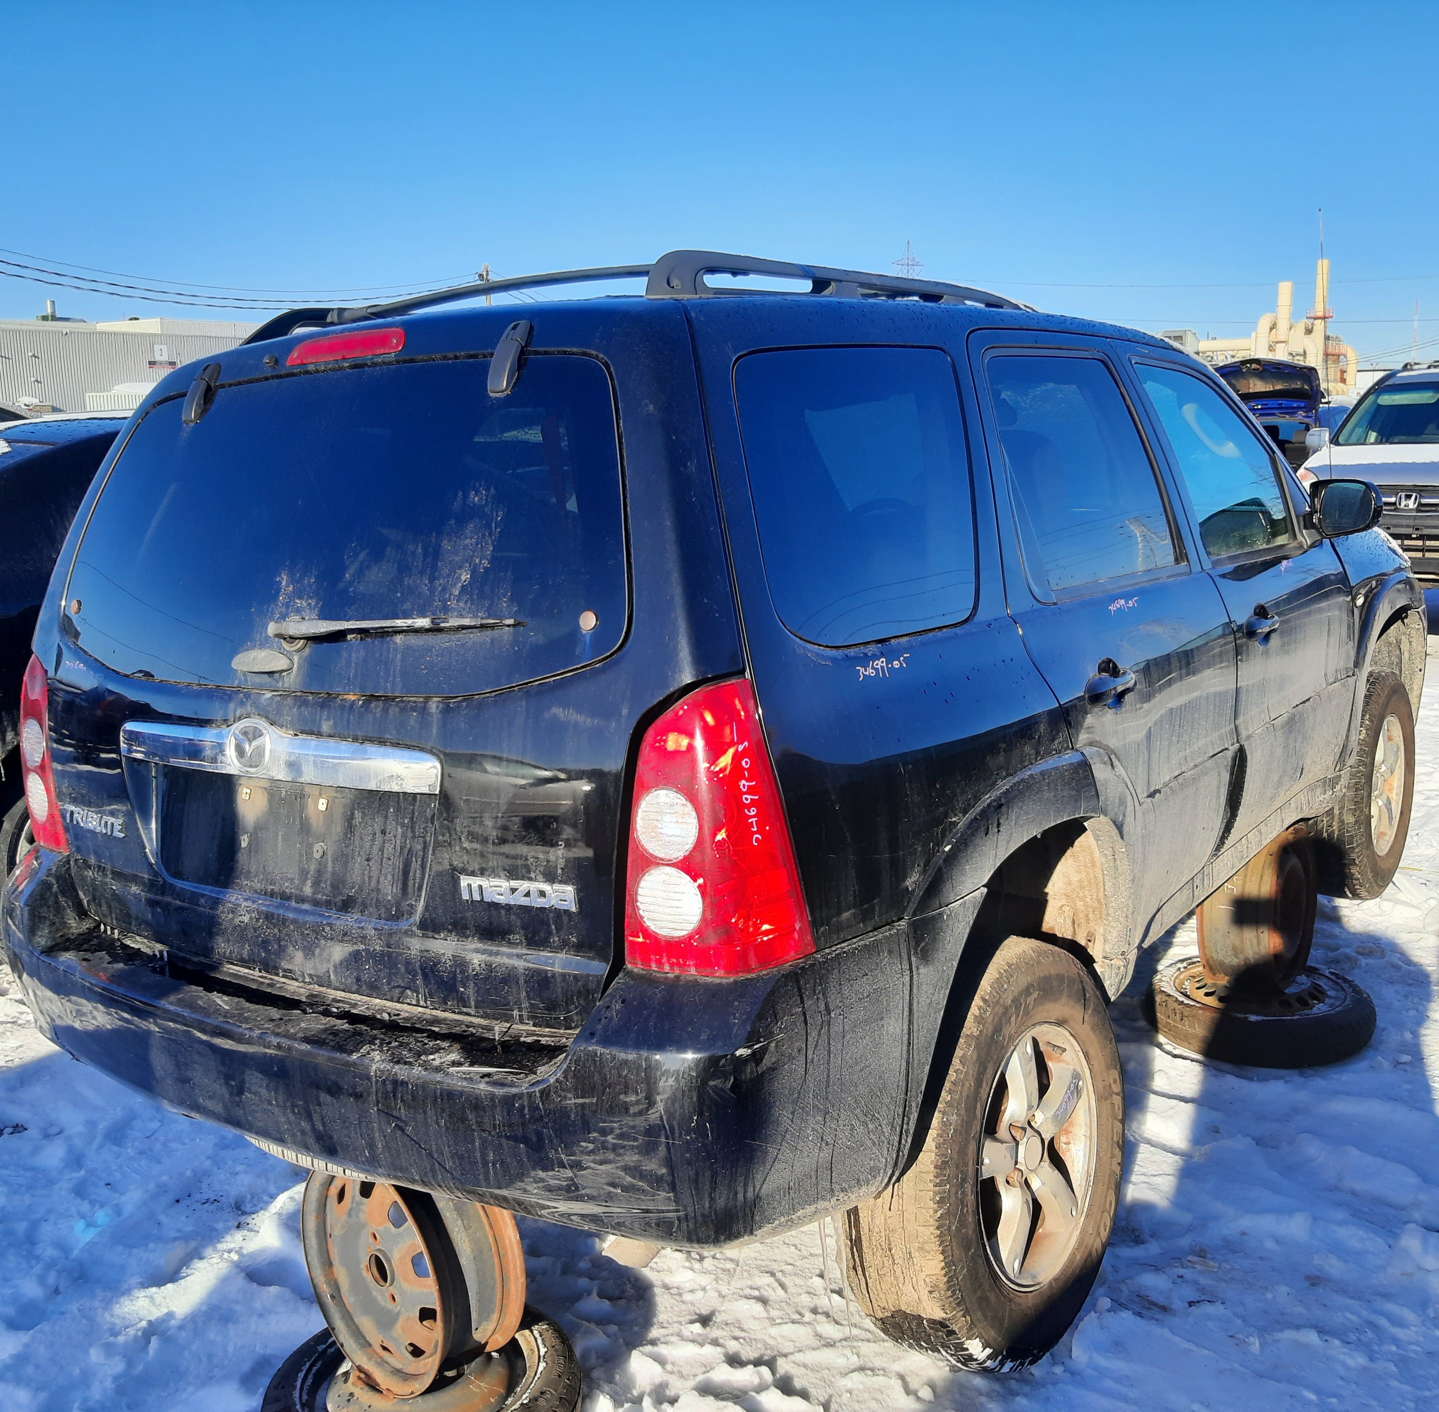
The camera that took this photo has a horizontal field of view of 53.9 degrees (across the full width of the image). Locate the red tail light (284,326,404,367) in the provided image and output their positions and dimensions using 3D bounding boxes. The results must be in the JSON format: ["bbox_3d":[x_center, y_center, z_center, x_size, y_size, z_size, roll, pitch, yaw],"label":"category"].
[{"bbox_3d":[-0.548,-0.534,2.103,0.275,0.048,0.050,4,11,36],"label":"red tail light"}]

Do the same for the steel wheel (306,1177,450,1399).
[{"bbox_3d":[-0.507,0.903,2.319,0.390,0.390,0.160,8,14,42],"label":"steel wheel"}]

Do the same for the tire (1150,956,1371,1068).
[{"bbox_3d":[1.395,0.778,3.660,0.550,0.120,0.550,6,13,35],"label":"tire"}]

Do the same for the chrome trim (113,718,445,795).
[{"bbox_3d":[-0.651,0.057,2.018,0.735,0.090,0.060,4,11,36],"label":"chrome trim"}]

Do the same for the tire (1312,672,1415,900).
[{"bbox_3d":[2.014,0.244,4.480,0.225,0.710,0.710,4,11,36],"label":"tire"}]

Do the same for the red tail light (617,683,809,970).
[{"bbox_3d":[-0.008,0.139,1.663,0.215,0.355,0.165,4,11,36],"label":"red tail light"}]

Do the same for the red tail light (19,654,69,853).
[{"bbox_3d":[-1.189,0.060,2.569,0.190,0.370,0.170,4,13,35],"label":"red tail light"}]

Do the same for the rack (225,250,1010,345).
[{"bbox_3d":[-0.104,-0.761,2.770,0.980,0.105,1.340,4,13,35],"label":"rack"}]

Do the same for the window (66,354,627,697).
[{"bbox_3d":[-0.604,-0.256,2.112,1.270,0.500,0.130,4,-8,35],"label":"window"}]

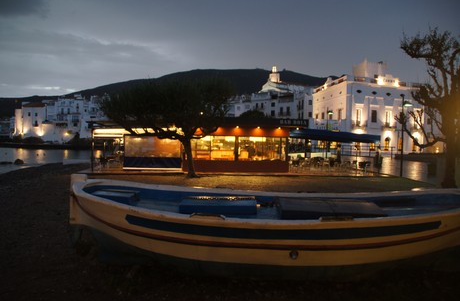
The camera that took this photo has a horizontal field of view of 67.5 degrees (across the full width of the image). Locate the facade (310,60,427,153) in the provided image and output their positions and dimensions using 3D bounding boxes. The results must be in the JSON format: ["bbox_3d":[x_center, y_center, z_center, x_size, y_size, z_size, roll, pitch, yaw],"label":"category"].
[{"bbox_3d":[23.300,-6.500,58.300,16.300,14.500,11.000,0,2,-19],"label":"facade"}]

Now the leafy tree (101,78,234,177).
[{"bbox_3d":[-2.900,-1.020,15.900,5.800,4.500,5.200,0,1,0],"label":"leafy tree"}]

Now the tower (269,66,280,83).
[{"bbox_3d":[21.600,-36.200,165.000,5.500,8.000,5.500,1,1,11],"label":"tower"}]

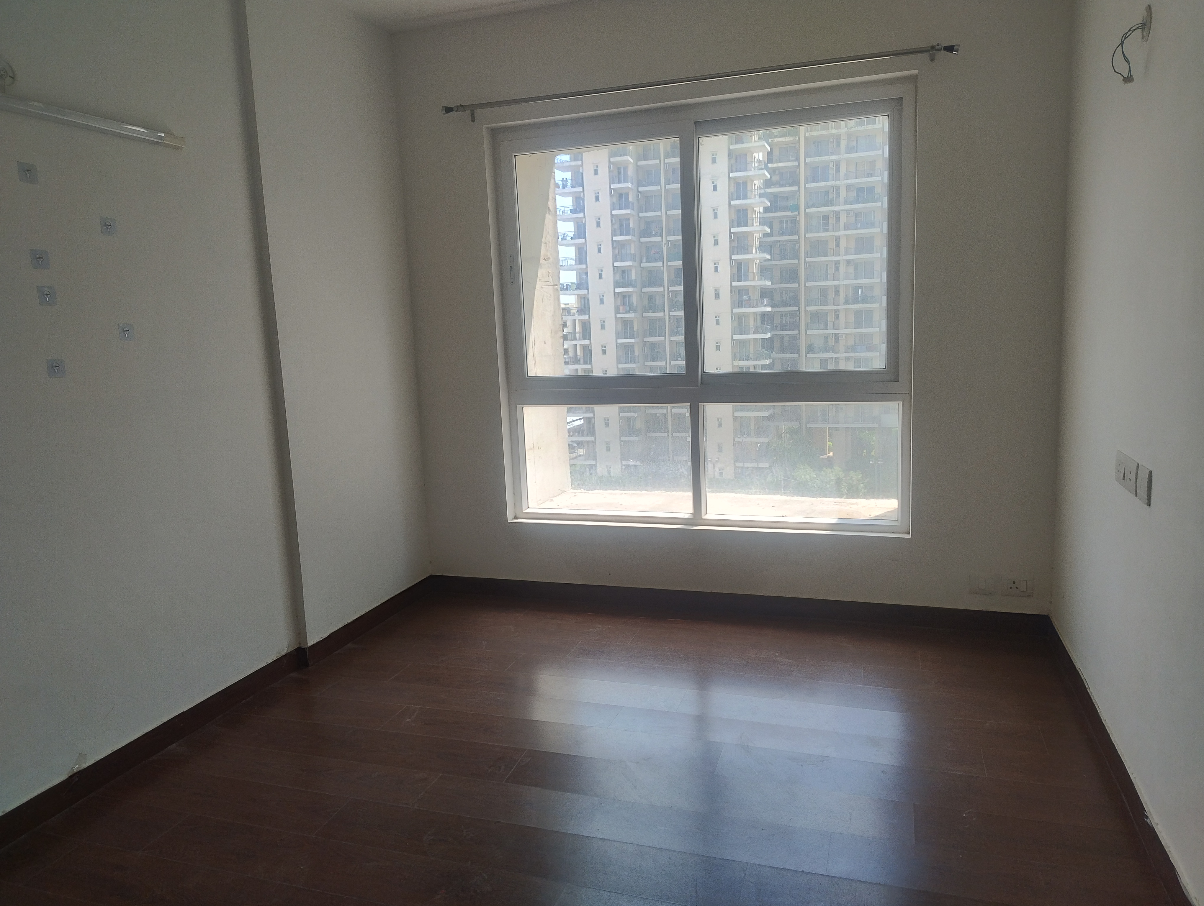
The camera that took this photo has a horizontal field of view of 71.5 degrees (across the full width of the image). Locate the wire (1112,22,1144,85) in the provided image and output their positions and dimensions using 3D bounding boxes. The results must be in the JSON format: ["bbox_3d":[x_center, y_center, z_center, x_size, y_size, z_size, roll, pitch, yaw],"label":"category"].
[{"bbox_3d":[1.434,-1.090,2.280,0.075,0.155,0.050,1,9,19],"label":"wire"}]

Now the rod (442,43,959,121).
[{"bbox_3d":[0.323,-1.601,3.631,2.260,0.070,0.090,1,9,19],"label":"rod"}]

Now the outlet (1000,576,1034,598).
[{"bbox_3d":[1.752,0.566,3.533,0.123,0.089,0.013,1,9,19],"label":"outlet"}]

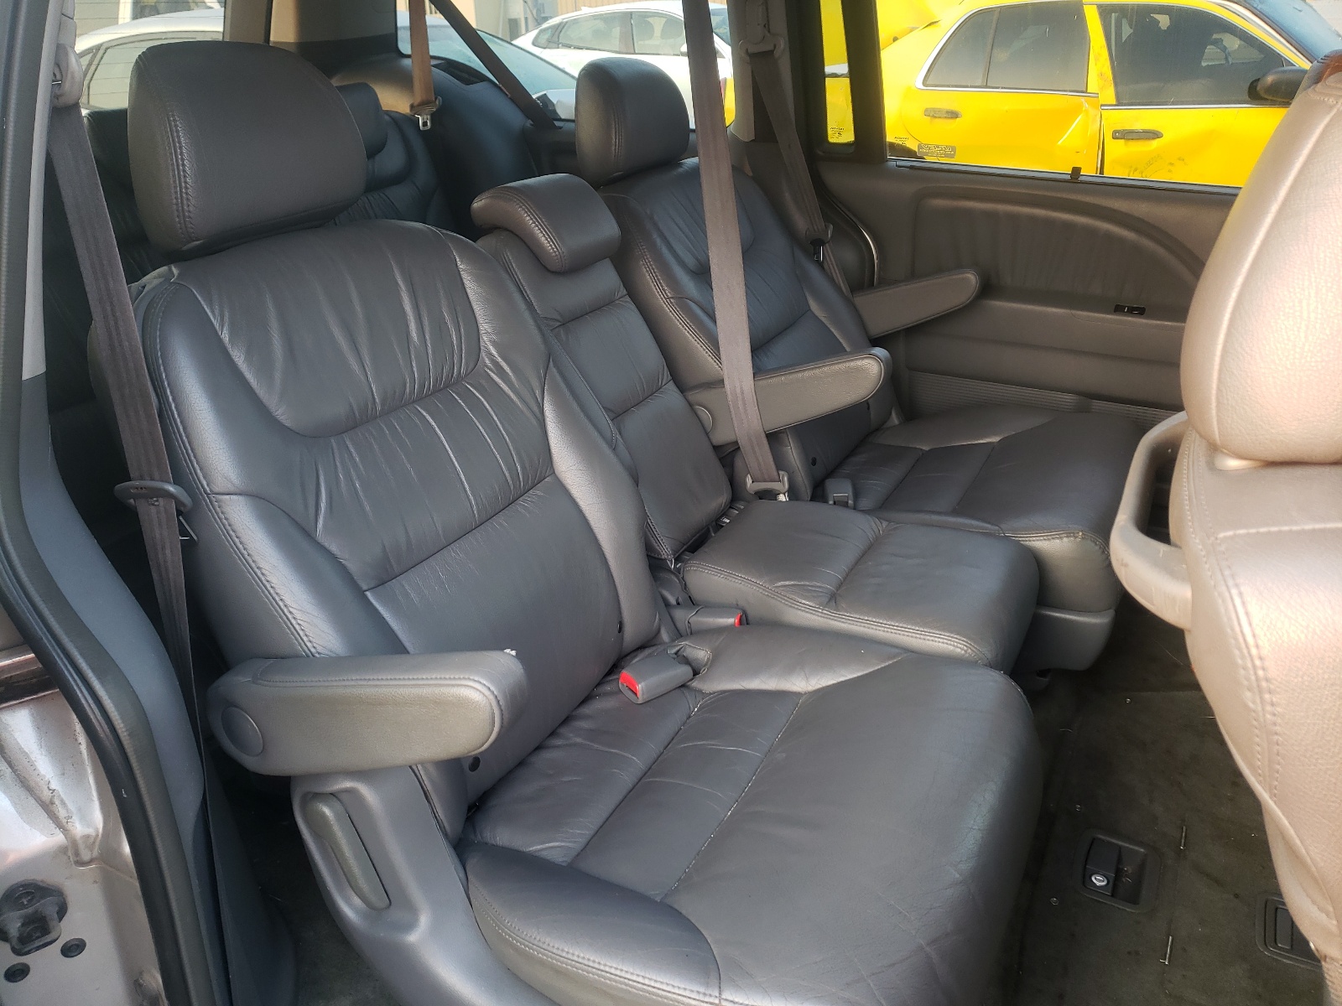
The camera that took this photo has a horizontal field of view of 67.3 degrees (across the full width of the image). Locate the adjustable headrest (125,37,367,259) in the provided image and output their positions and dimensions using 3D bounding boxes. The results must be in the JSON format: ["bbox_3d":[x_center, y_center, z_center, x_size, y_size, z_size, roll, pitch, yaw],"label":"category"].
[{"bbox_3d":[-0.422,-0.359,1.022,0.130,0.197,0.263,19,32,23],"label":"adjustable headrest"}]

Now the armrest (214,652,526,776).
[{"bbox_3d":[-0.252,0.167,0.811,0.349,0.091,0.073,-11,17,35],"label":"armrest"}]

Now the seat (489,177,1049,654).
[{"bbox_3d":[0.111,-0.098,1.344,0.779,0.617,0.304,15,30,25],"label":"seat"}]

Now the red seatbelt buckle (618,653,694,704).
[{"bbox_3d":[-0.017,0.208,1.194,0.073,0.027,0.043,-21,36,-27],"label":"red seatbelt buckle"}]

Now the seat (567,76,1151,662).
[{"bbox_3d":[0.299,-0.273,1.676,0.982,0.830,0.607,15,30,25],"label":"seat"}]

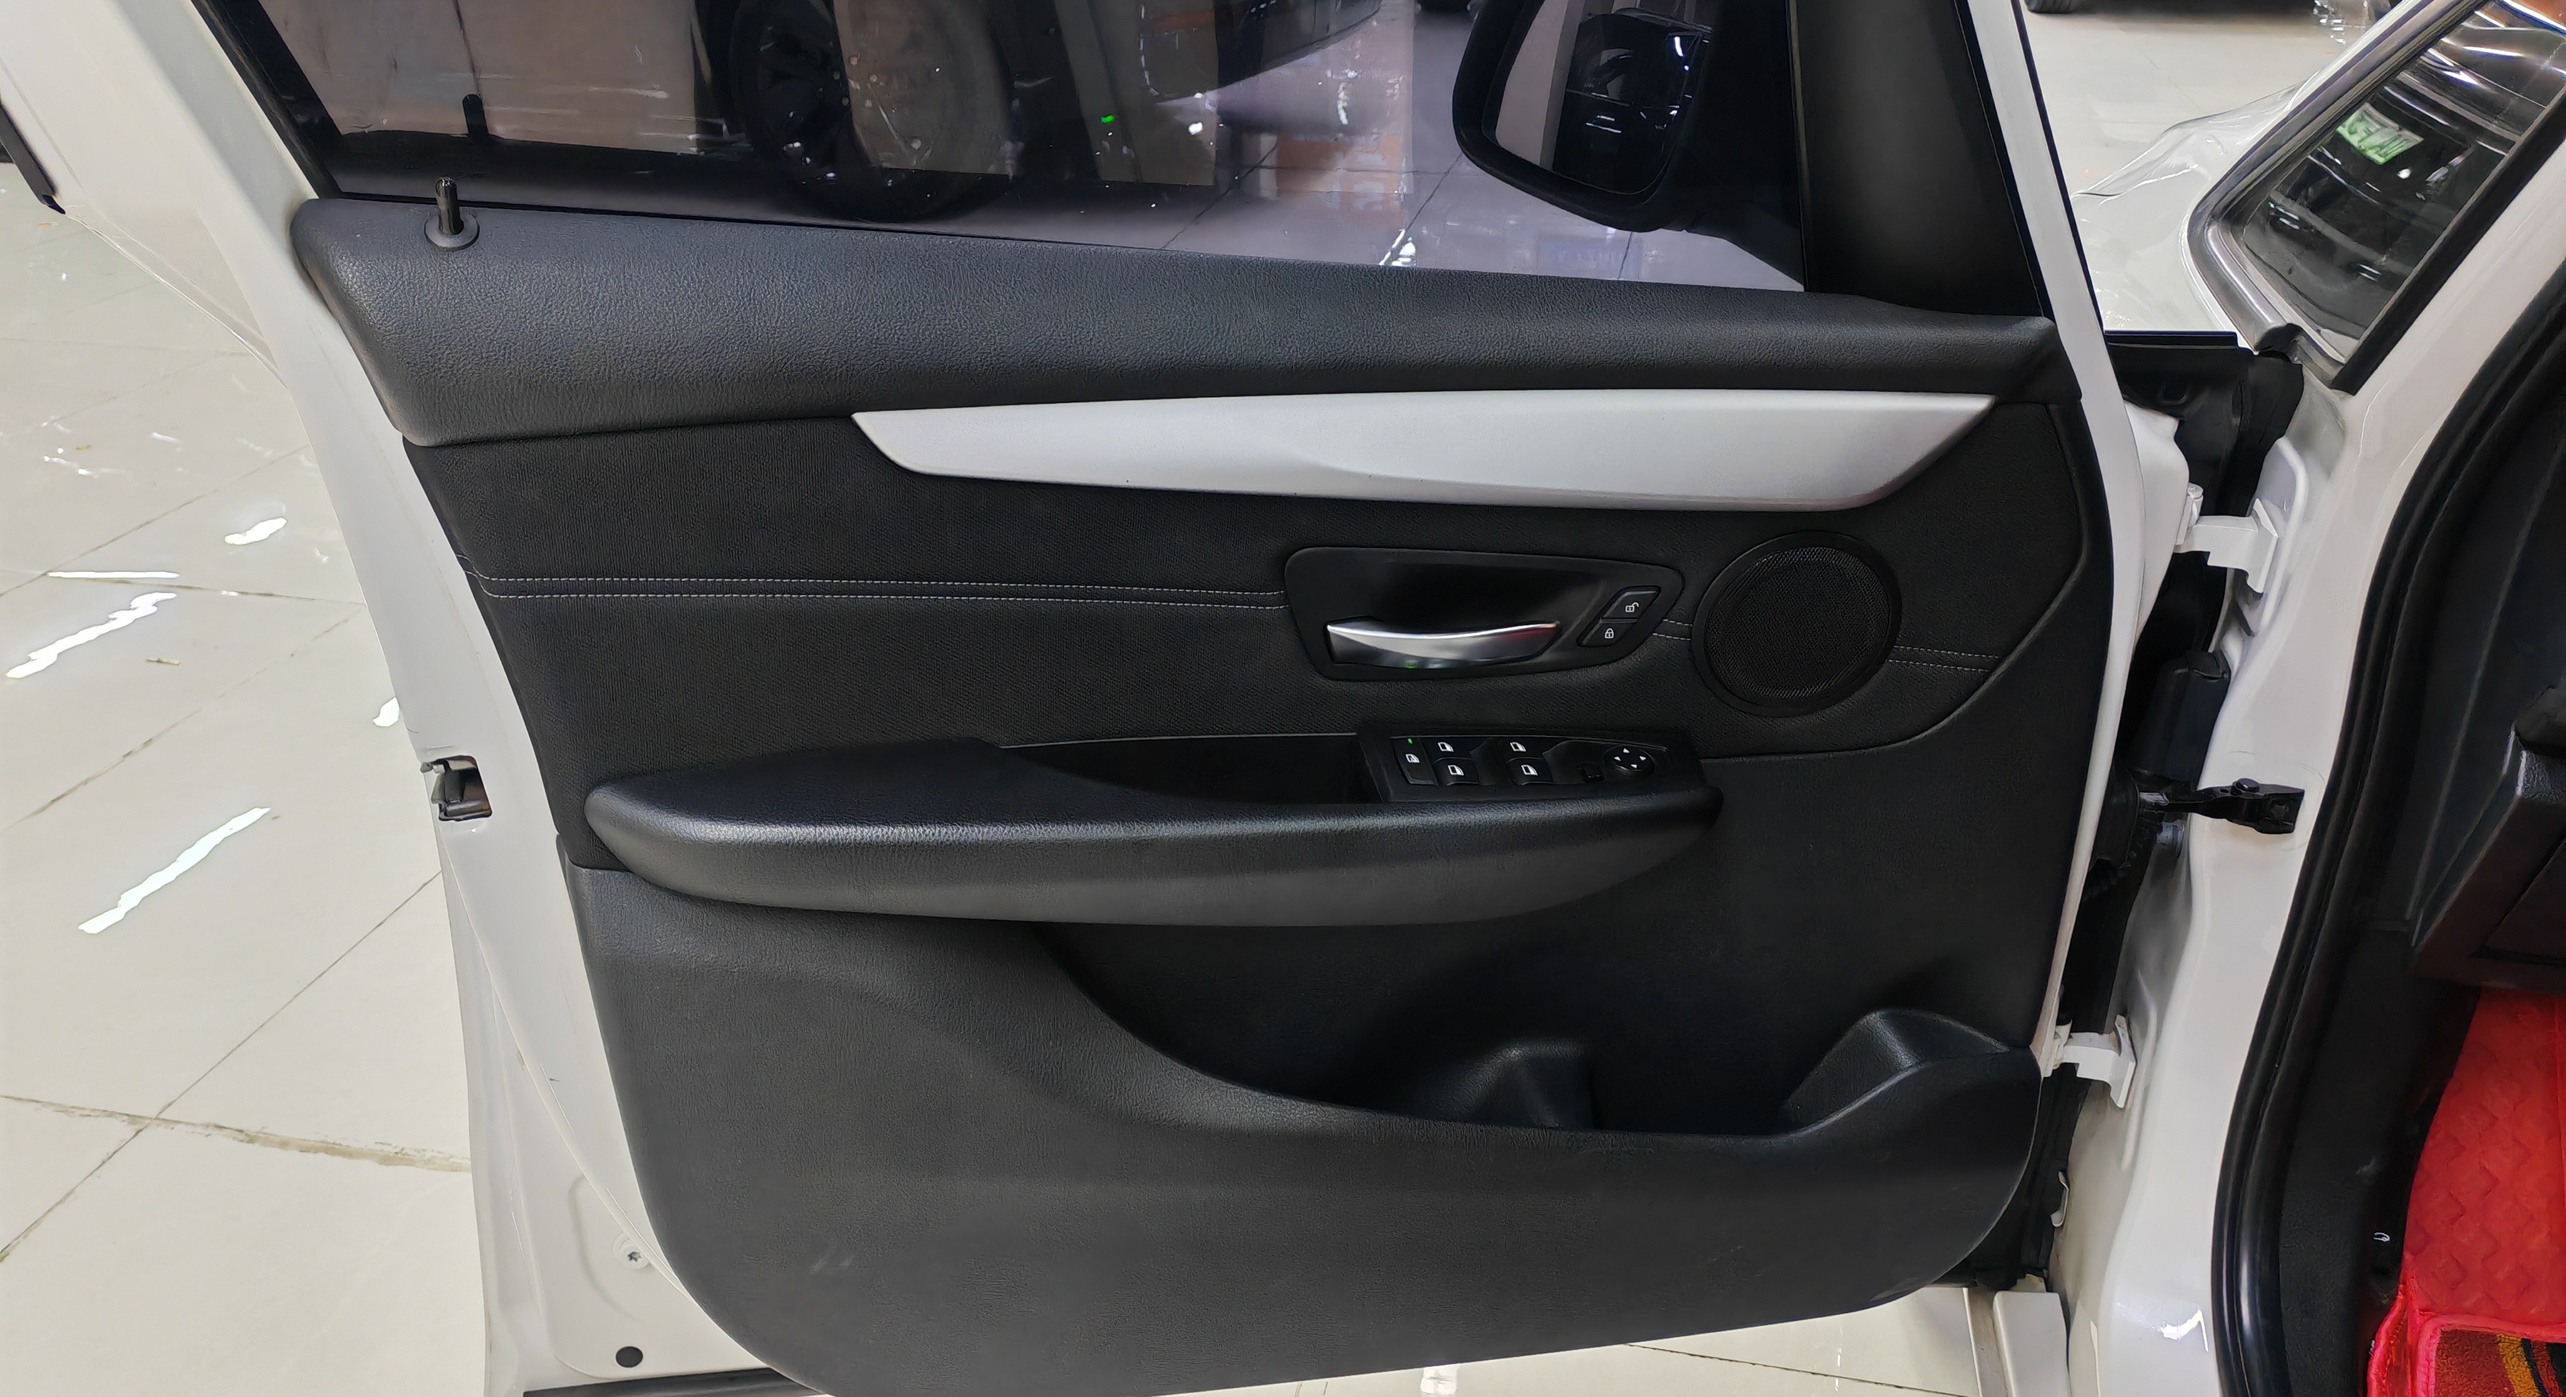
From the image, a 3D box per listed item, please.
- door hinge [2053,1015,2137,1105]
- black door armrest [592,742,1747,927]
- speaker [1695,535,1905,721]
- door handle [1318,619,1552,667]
[{"bbox_3d":[0.501,0.223,1.233,0.055,0.058,0.050,-3,26,-5],"label":"door hinge"},{"bbox_3d":[-0.054,0.069,0.981,0.550,0.088,0.085,-3,26,-5],"label":"black door armrest"},{"bbox_3d":[0.260,-0.036,1.012,0.106,0.106,0.020,-3,31,-5],"label":"speaker"},{"bbox_3d":[0.078,-0.027,0.988,0.116,0.030,0.026,-3,26,-5],"label":"door handle"}]

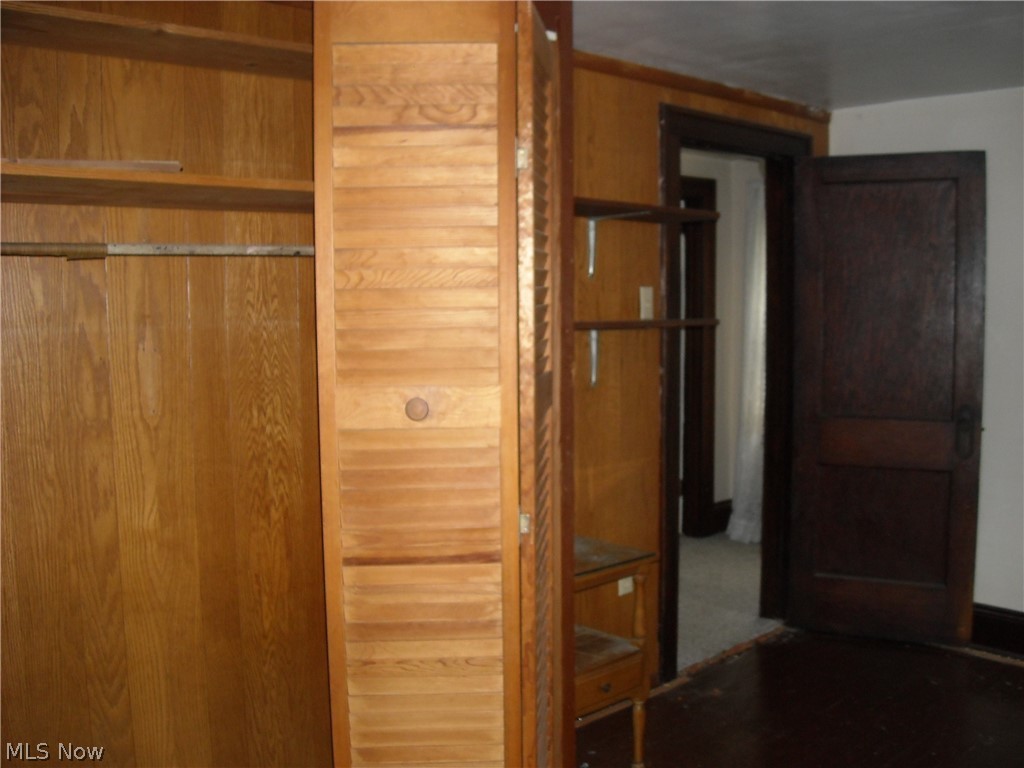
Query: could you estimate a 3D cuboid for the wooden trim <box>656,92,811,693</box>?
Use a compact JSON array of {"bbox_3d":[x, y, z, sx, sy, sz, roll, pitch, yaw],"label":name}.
[{"bbox_3d":[0.867,0.029,4.130,1.020,2.100,0.140,-5,6,-44],"label":"wooden trim"}]

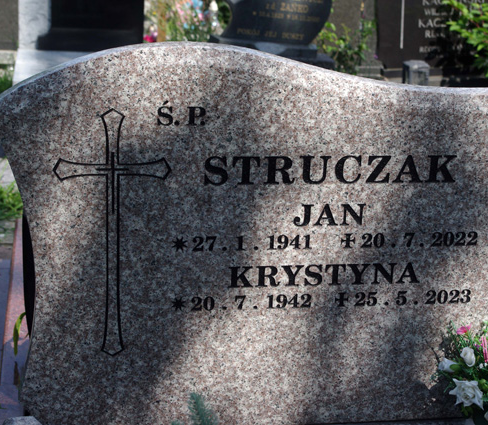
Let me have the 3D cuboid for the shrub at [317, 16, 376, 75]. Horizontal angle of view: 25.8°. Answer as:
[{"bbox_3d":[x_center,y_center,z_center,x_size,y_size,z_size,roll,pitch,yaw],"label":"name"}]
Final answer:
[{"bbox_3d":[0.562,-0.897,5.900,0.330,0.390,0.300,-1,21,-6],"label":"shrub"}]

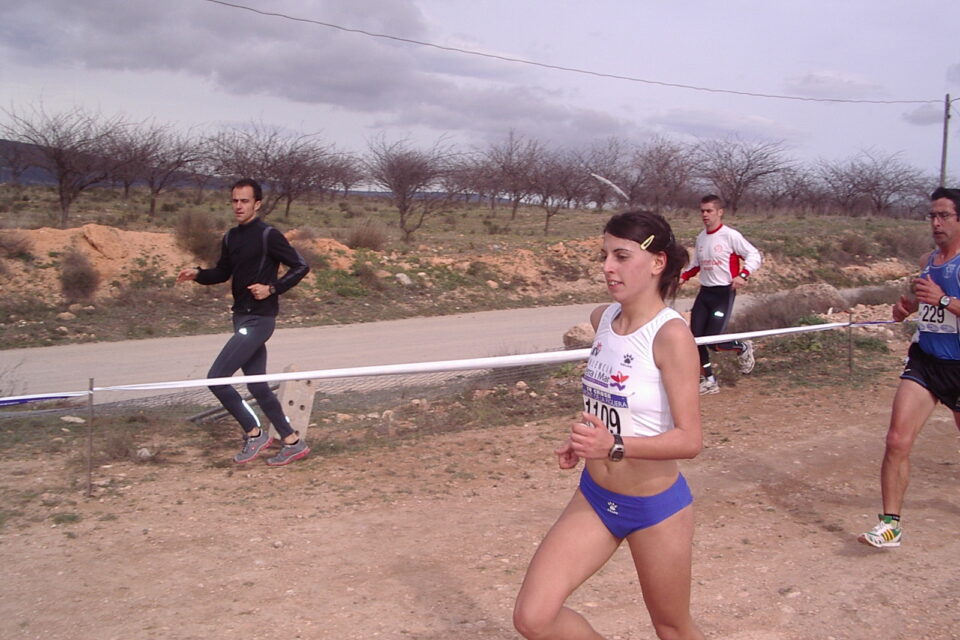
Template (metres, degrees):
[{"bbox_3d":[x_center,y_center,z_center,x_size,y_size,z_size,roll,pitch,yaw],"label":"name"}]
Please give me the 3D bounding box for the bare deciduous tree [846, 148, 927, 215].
[{"bbox_3d":[18.130,-6.088,47.000,3.568,2.944,3.568,1,7,0],"label":"bare deciduous tree"}]

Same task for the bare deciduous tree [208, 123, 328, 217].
[{"bbox_3d":[-7.426,-5.284,37.000,4.213,3.300,4.000,1,7,0],"label":"bare deciduous tree"}]

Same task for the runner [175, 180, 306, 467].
[{"bbox_3d":[-1.403,0.015,6.250,0.700,1.700,0.580,-5,9,-43],"label":"runner"}]

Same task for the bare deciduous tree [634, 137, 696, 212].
[{"bbox_3d":[7.217,-5.641,41.000,2.533,2.996,2.800,1,7,0],"label":"bare deciduous tree"}]

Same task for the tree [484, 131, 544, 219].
[{"bbox_3d":[1.240,-5.366,39.000,2.361,3.294,2.700,1,7,0],"label":"tree"}]

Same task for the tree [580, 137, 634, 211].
[{"bbox_3d":[5.203,-5.937,43.000,2.534,3.101,2.800,1,7,0],"label":"tree"}]

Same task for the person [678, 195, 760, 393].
[{"bbox_3d":[2.027,-0.215,8.880,0.720,1.680,0.580,-5,9,-42],"label":"person"}]

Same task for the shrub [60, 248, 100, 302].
[{"bbox_3d":[-5.042,-0.562,13.300,0.505,0.682,0.505,1,7,0],"label":"shrub"}]

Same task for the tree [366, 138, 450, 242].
[{"bbox_3d":[-2.002,-3.625,29.500,2.351,2.911,2.351,1,7,0],"label":"tree"}]

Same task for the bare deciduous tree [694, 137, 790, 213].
[{"bbox_3d":[10.213,-5.641,41.000,3.735,2.996,3.600,1,7,0],"label":"bare deciduous tree"}]

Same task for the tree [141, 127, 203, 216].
[{"bbox_3d":[-10.832,-5.196,37.000,2.395,3.195,2.700,1,7,0],"label":"tree"}]

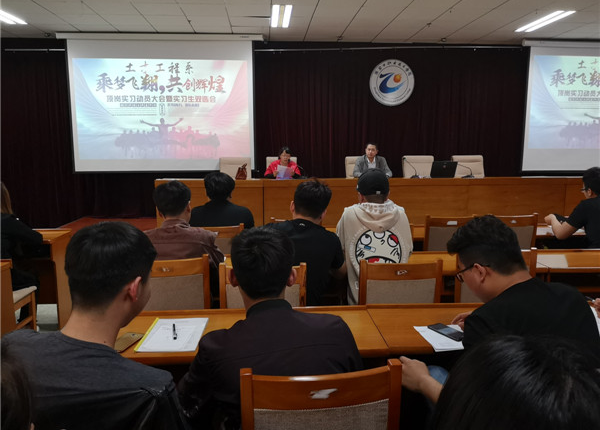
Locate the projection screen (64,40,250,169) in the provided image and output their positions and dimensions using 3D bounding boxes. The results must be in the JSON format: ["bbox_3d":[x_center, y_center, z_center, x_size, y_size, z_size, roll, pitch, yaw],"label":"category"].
[{"bbox_3d":[-2.249,-1.778,7.627,2.980,2.160,0.080,-1,8,-4],"label":"projection screen"}]

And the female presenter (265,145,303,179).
[{"bbox_3d":[-0.249,-0.419,7.114,0.540,1.215,0.700,-1,8,-4],"label":"female presenter"}]

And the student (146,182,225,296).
[{"bbox_3d":[-0.661,0.450,2.648,0.500,1.297,0.720,-1,8,-4],"label":"student"}]

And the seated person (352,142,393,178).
[{"bbox_3d":[1.111,-0.465,7.212,0.570,1.275,0.700,-1,8,-4],"label":"seated person"}]

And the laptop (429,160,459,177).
[{"bbox_3d":[2.149,-0.674,6.957,0.375,0.240,0.300,-1,8,-4],"label":"laptop"}]

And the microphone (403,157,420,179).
[{"bbox_3d":[1.655,-0.697,6.946,0.130,0.290,0.260,-4,9,-28],"label":"microphone"}]

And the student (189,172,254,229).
[{"bbox_3d":[-0.572,0.318,3.609,0.480,1.285,0.720,-1,8,-4],"label":"student"}]

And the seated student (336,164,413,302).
[{"bbox_3d":[0.406,0.401,2.784,0.480,1.353,0.720,-1,8,-4],"label":"seated student"}]

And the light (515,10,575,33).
[{"bbox_3d":[3.622,-2.883,6.958,0.280,0.080,1.200,-1,8,-4],"label":"light"}]

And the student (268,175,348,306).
[{"bbox_3d":[0.031,0.444,2.660,0.480,1.304,0.720,-1,8,-4],"label":"student"}]

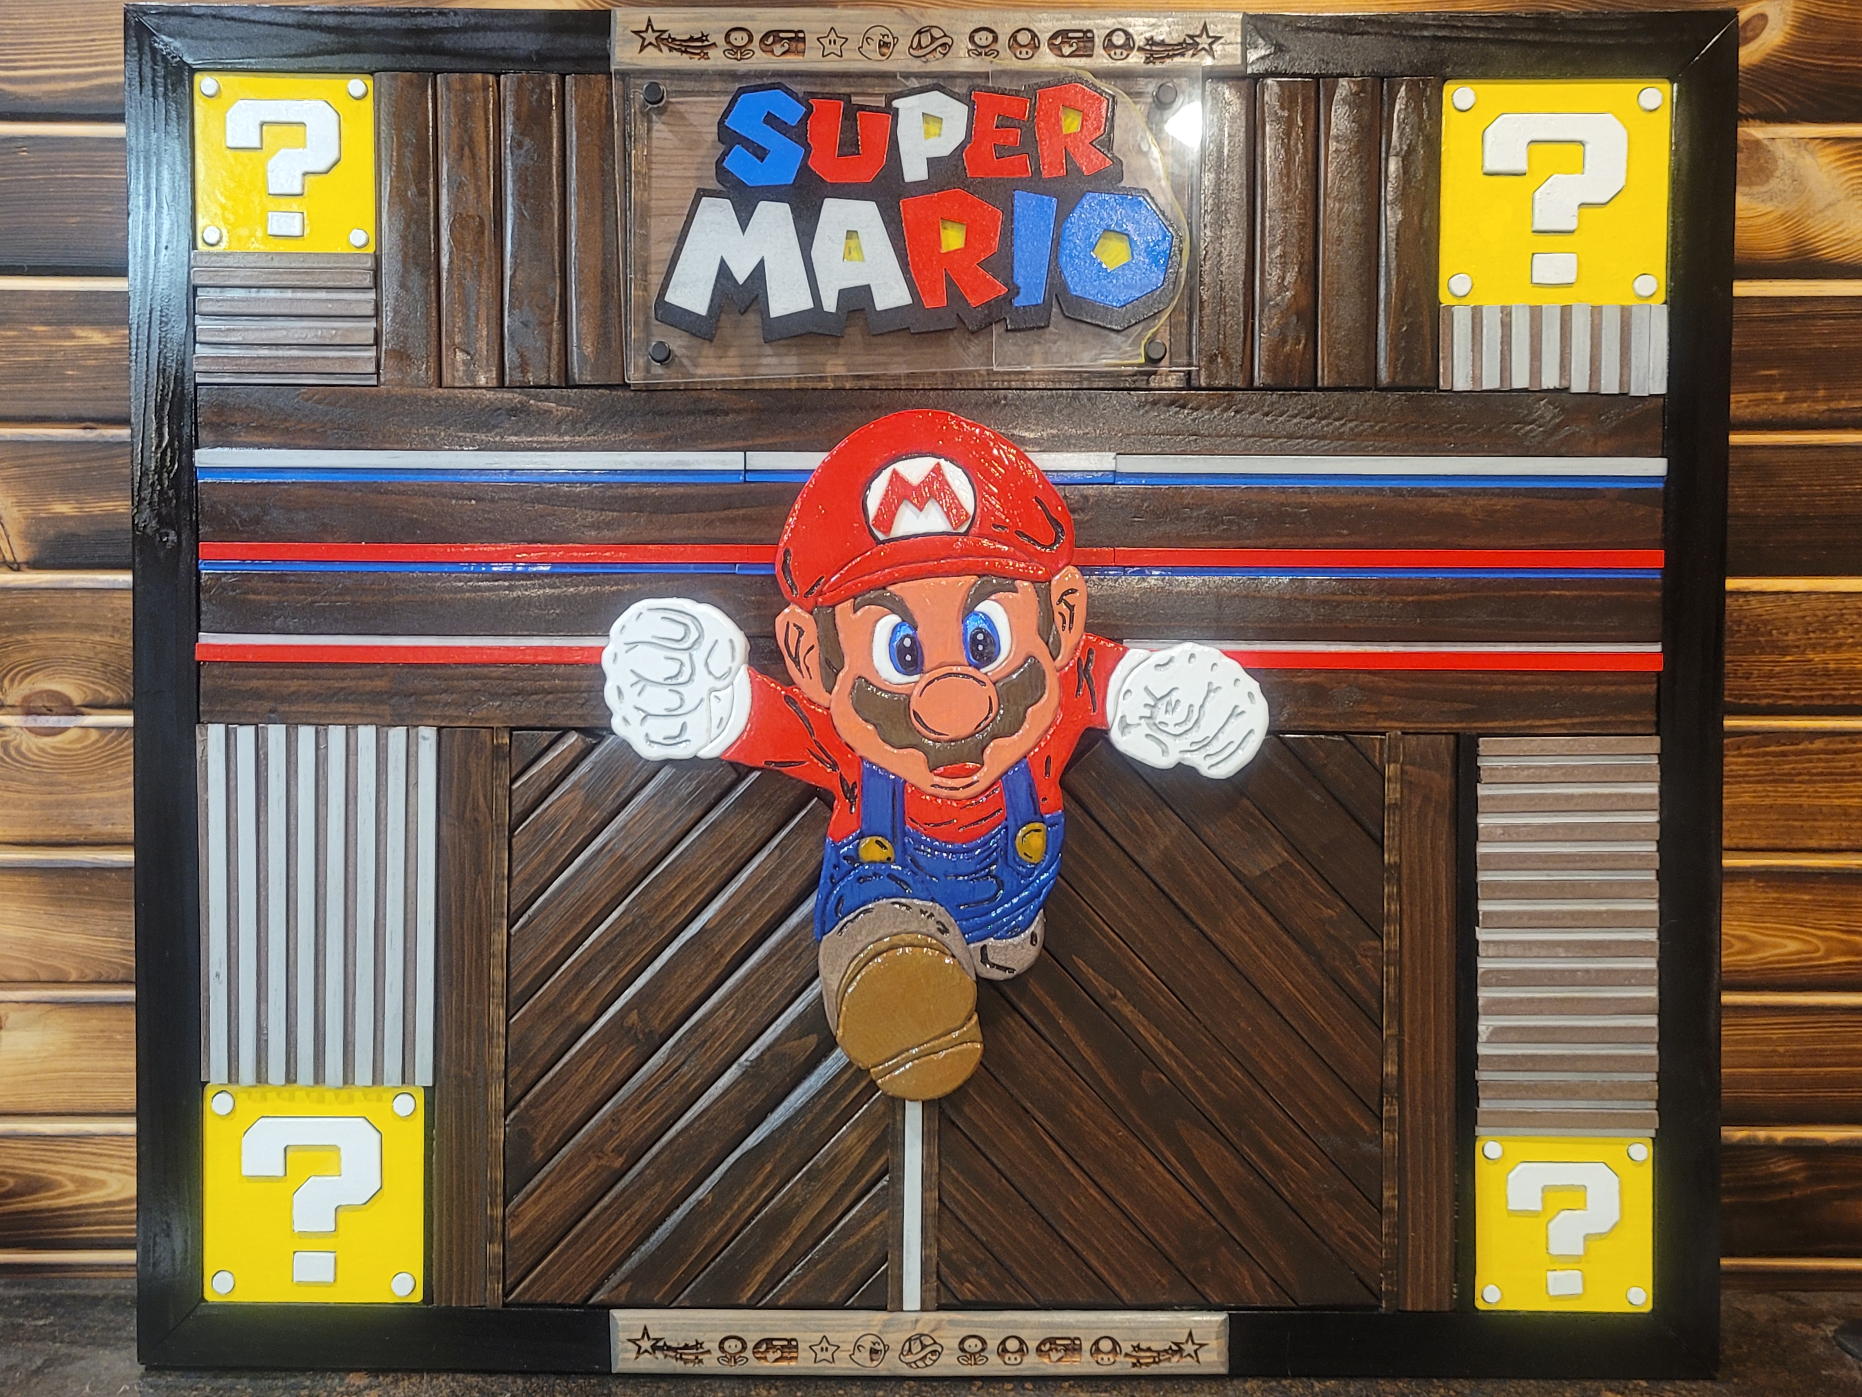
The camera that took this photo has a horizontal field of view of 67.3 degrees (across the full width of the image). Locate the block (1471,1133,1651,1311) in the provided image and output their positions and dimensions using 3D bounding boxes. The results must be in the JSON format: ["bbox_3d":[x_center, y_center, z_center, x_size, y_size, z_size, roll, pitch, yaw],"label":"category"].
[{"bbox_3d":[0.366,0.304,0.817,0.102,0.102,0.019,0,1,0],"label":"block"}]

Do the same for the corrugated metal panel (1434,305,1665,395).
[{"bbox_3d":[0.355,-0.199,0.805,0.129,0.050,0.015,0,1,0],"label":"corrugated metal panel"}]

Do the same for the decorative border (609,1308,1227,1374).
[{"bbox_3d":[-0.007,0.370,0.815,0.356,0.038,0.020,0,1,0],"label":"decorative border"}]

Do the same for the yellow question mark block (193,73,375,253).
[{"bbox_3d":[-0.367,-0.304,0.804,0.103,0.101,0.019,0,1,0],"label":"yellow question mark block"}]

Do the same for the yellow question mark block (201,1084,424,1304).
[{"bbox_3d":[-0.356,0.286,0.817,0.127,0.126,0.019,0,1,0],"label":"yellow question mark block"}]

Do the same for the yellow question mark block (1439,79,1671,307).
[{"bbox_3d":[0.355,-0.287,0.804,0.131,0.128,0.019,0,1,0],"label":"yellow question mark block"}]

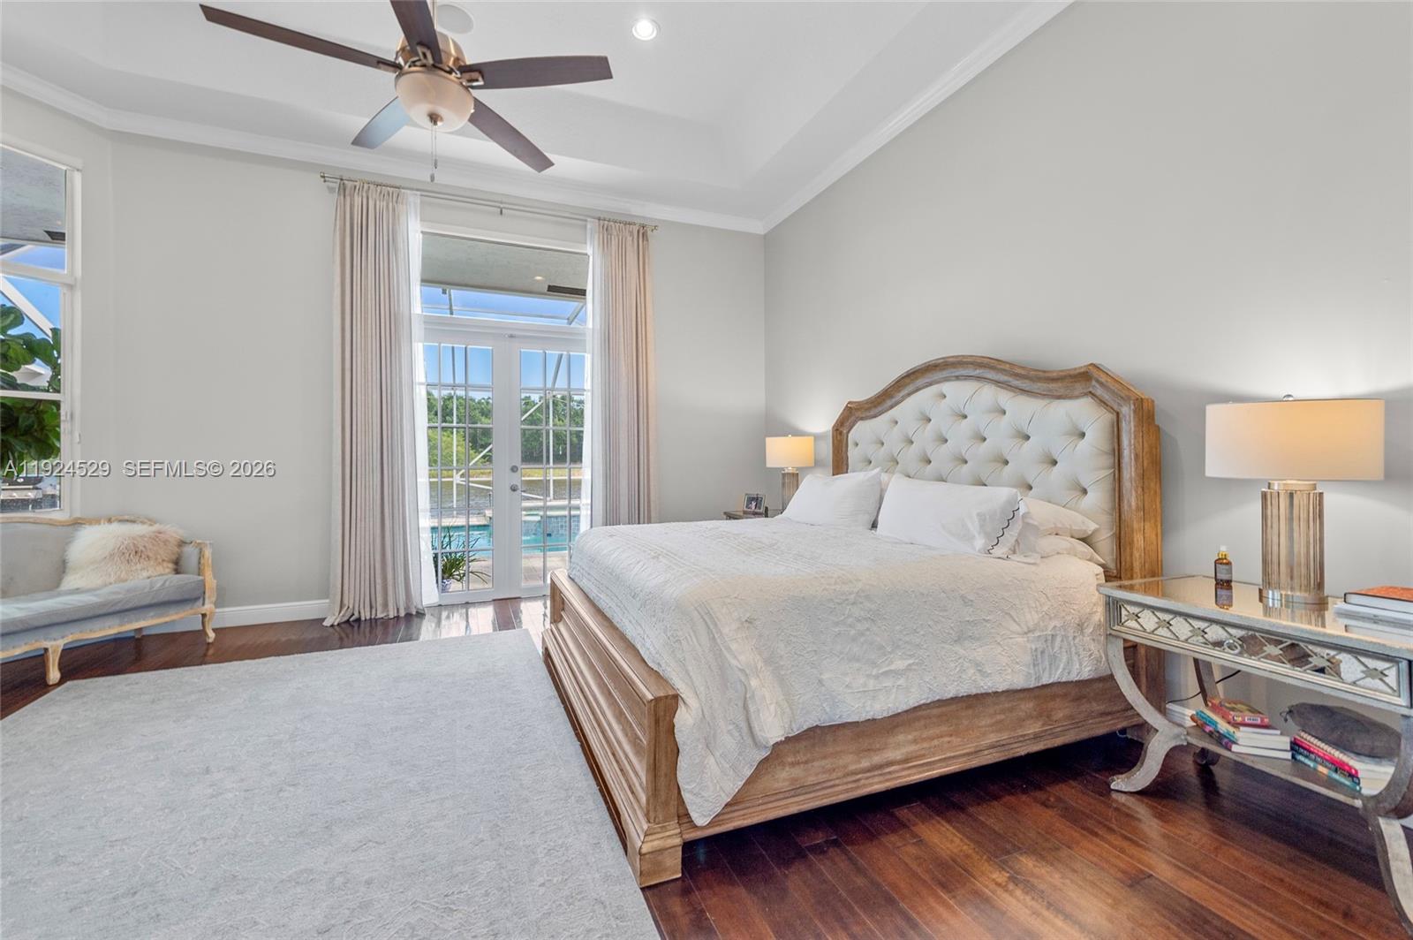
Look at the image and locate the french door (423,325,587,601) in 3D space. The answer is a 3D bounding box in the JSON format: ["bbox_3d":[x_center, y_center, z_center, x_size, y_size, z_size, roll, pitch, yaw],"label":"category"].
[{"bbox_3d":[-1.795,-0.055,4.979,1.581,2.442,0.090,0,0,-21],"label":"french door"}]

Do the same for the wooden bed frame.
[{"bbox_3d":[0.439,0.240,2.861,2.196,1.812,2.140,0,0,-22],"label":"wooden bed frame"}]

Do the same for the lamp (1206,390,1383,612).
[{"bbox_3d":[1.853,0.093,1.750,0.385,0.658,0.385,0,0,-22],"label":"lamp"}]

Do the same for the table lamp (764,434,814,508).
[{"bbox_3d":[0.681,0.047,4.450,0.385,0.658,0.385,0,0,0],"label":"table lamp"}]

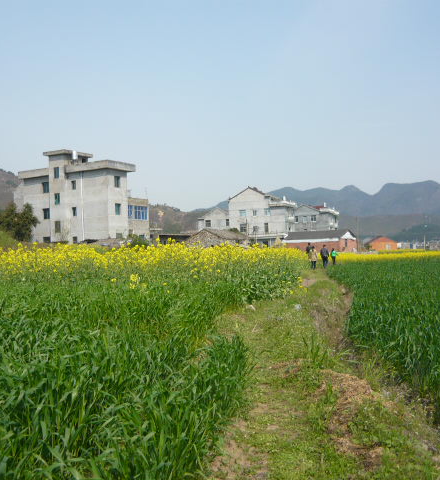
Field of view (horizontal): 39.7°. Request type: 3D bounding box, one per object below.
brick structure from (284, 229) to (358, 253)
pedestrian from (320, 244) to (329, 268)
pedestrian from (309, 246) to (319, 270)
[{"bbox_3d":[19.100,0.450,118.000,4.700,4.300,17.500,0,-1,-31],"label":"brick structure"},{"bbox_3d":[7.500,1.210,43.600,0.600,1.700,0.450,-1,-1,9],"label":"pedestrian"},{"bbox_3d":[6.430,1.250,41.800,0.570,1.600,0.420,-1,-1,9],"label":"pedestrian"}]

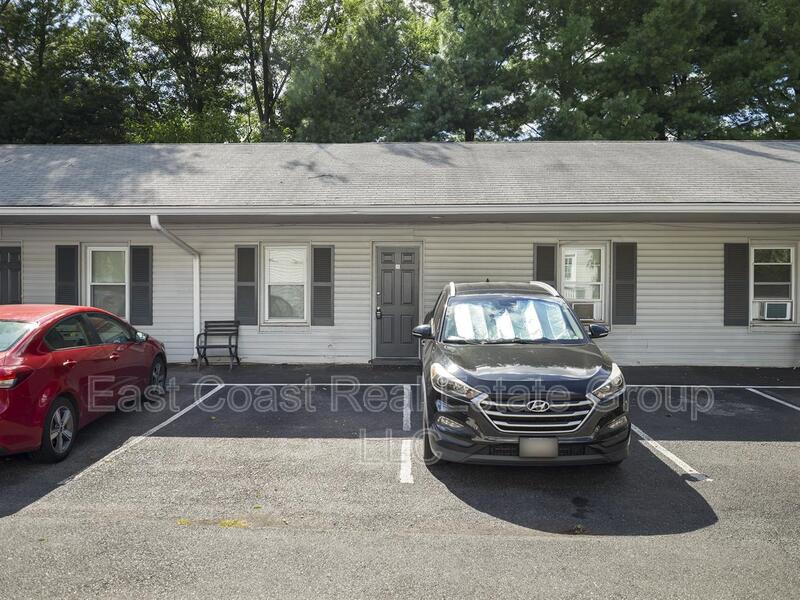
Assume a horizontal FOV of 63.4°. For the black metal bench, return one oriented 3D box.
[{"bbox_3d":[-3.150,0.790,11.250,0.610,0.790,0.610,0,2,0],"label":"black metal bench"}]

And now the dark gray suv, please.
[{"bbox_3d":[1.185,0.665,7.440,1.900,1.650,4.475,0,3,2],"label":"dark gray suv"}]

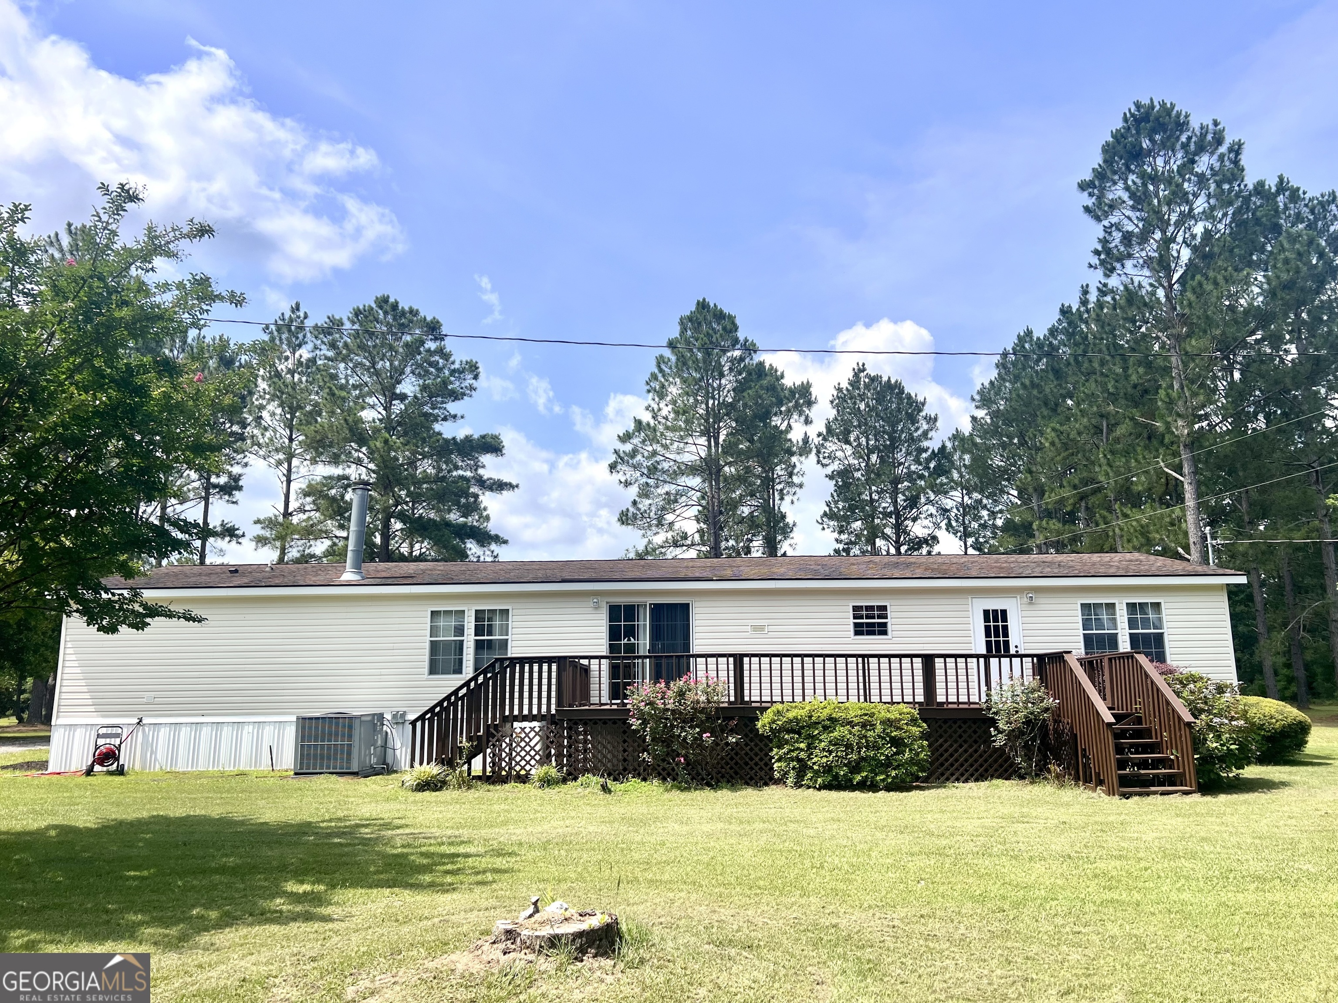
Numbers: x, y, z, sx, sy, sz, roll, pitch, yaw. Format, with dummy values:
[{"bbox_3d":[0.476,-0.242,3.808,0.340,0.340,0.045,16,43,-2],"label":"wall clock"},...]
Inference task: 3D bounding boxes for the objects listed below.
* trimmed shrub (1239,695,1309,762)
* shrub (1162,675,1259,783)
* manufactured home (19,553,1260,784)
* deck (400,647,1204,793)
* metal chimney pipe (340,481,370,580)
[{"bbox_3d":[11.345,4.349,19.230,2.000,1.250,1.950,-1,-11,1],"label":"trimmed shrub"},{"bbox_3d":[8.090,3.438,15.371,1.750,1.650,1.700,-1,-11,1],"label":"shrub"},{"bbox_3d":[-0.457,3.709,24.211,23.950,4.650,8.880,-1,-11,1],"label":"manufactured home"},{"bbox_3d":[1.414,3.529,16.505,11.000,2.030,6.600,-1,-11,1],"label":"deck"},{"bbox_3d":[-6.695,0.635,21.450,0.500,2.120,0.480,-1,-11,1],"label":"metal chimney pipe"}]

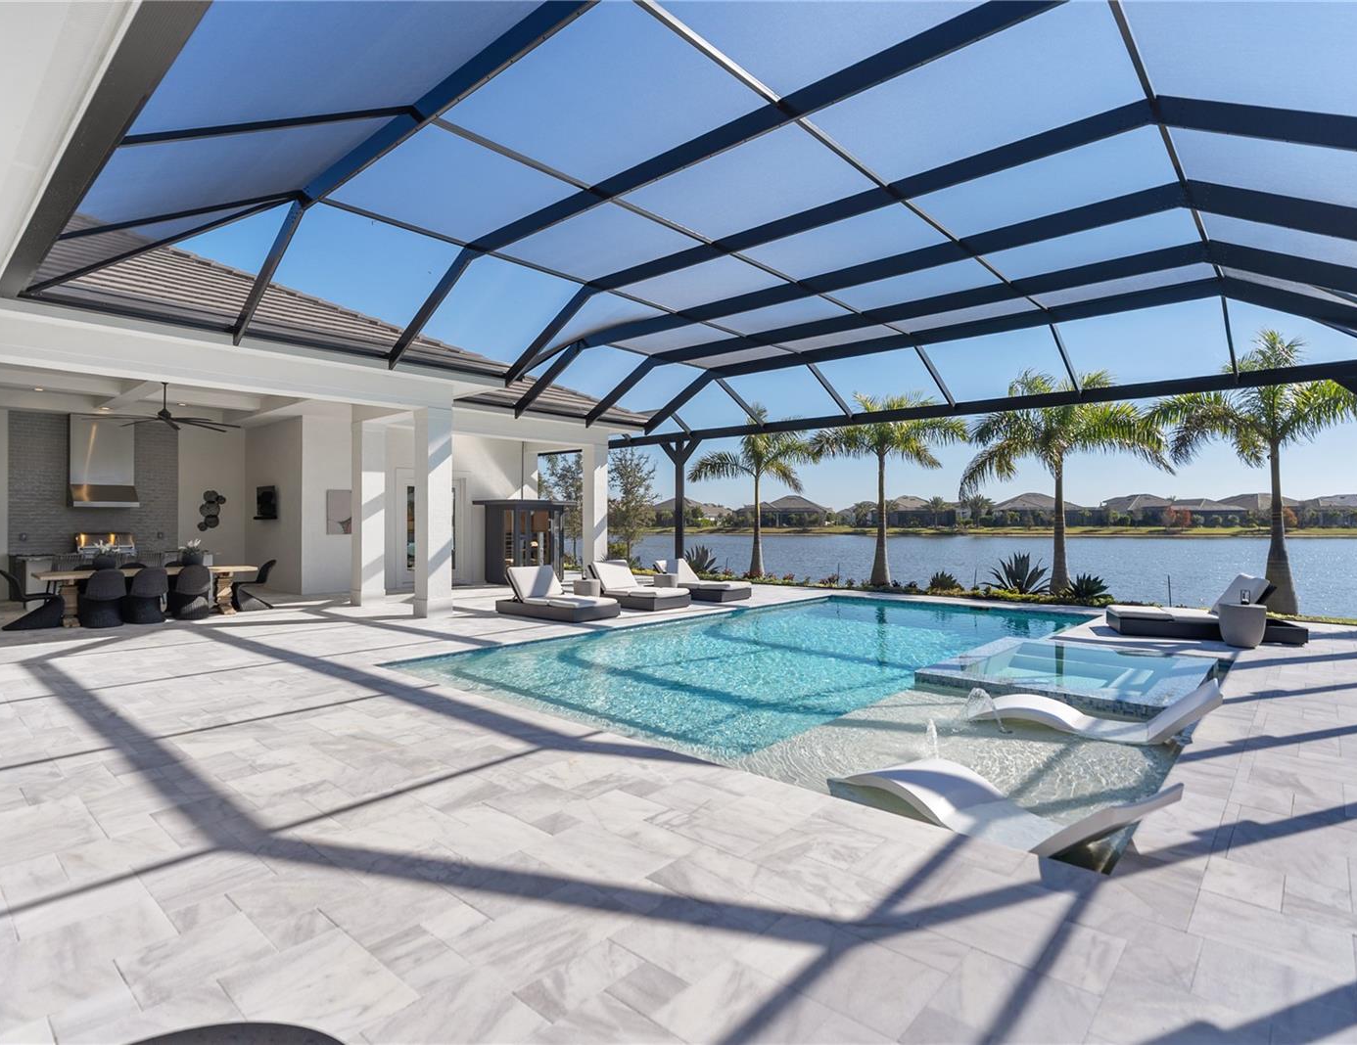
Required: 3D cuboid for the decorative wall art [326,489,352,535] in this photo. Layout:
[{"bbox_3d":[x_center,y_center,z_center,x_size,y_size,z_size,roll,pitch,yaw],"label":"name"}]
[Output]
[{"bbox_3d":[-7.060,-0.205,14.803,0.050,0.930,0.800,0,1,41],"label":"decorative wall art"}]

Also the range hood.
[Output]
[{"bbox_3d":[-12.127,-1.250,14.700,0.680,1.900,1.070,0,1,41],"label":"range hood"}]

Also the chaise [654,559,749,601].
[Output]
[{"bbox_3d":[0.356,1.121,13.912,1.870,0.720,0.960,0,0,37],"label":"chaise"}]

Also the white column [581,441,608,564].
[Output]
[{"bbox_3d":[-2.031,-0.197,17.016,0.430,3.320,0.430,0,1,41],"label":"white column"}]

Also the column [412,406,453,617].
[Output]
[{"bbox_3d":[-3.960,-0.155,11.217,0.430,3.320,0.430,0,1,41],"label":"column"}]

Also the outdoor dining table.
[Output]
[{"bbox_3d":[-8.320,1.133,11.000,1.050,0.755,2.750,0,0,42],"label":"outdoor dining table"}]

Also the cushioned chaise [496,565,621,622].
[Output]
[{"bbox_3d":[-1.998,1.141,11.365,1.870,0.720,0.960,0,0,36],"label":"cushioned chaise"}]

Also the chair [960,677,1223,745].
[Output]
[{"bbox_3d":[3.409,1.562,5.789,1.793,0.636,0.621,0,0,34],"label":"chair"}]

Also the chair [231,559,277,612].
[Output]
[{"bbox_3d":[-7.400,1.080,12.120,0.500,0.860,0.620,0,0,42],"label":"chair"}]

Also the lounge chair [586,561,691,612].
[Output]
[{"bbox_3d":[-0.790,1.120,12.850,1.860,0.780,0.950,0,0,42],"label":"lounge chair"}]

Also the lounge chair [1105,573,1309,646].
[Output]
[{"bbox_3d":[6.980,1.120,9.280,1.930,0.780,0.950,0,0,29],"label":"lounge chair"}]

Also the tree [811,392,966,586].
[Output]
[{"bbox_3d":[5.050,-0.800,17.000,3.650,4.780,3.500,0,0,17],"label":"tree"}]

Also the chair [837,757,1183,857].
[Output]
[{"bbox_3d":[1.766,1.577,3.976,0.621,0.636,1.793,0,0,-30],"label":"chair"}]

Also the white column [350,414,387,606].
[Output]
[{"bbox_3d":[-5.746,-0.180,12.919,0.430,3.380,0.430,0,0,42],"label":"white column"}]

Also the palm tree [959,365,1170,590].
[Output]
[{"bbox_3d":[8.046,-0.800,14.700,3.900,4.750,3.800,0,0,29],"label":"palm tree"}]

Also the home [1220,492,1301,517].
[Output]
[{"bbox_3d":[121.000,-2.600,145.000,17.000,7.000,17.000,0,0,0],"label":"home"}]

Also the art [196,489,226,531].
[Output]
[{"bbox_3d":[-11.018,-0.261,16.443,0.080,0.966,0.582,0,1,41],"label":"art"}]

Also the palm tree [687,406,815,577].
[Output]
[{"bbox_3d":[1.922,-0.795,18.391,3.350,4.586,3.350,0,0,0],"label":"palm tree"}]

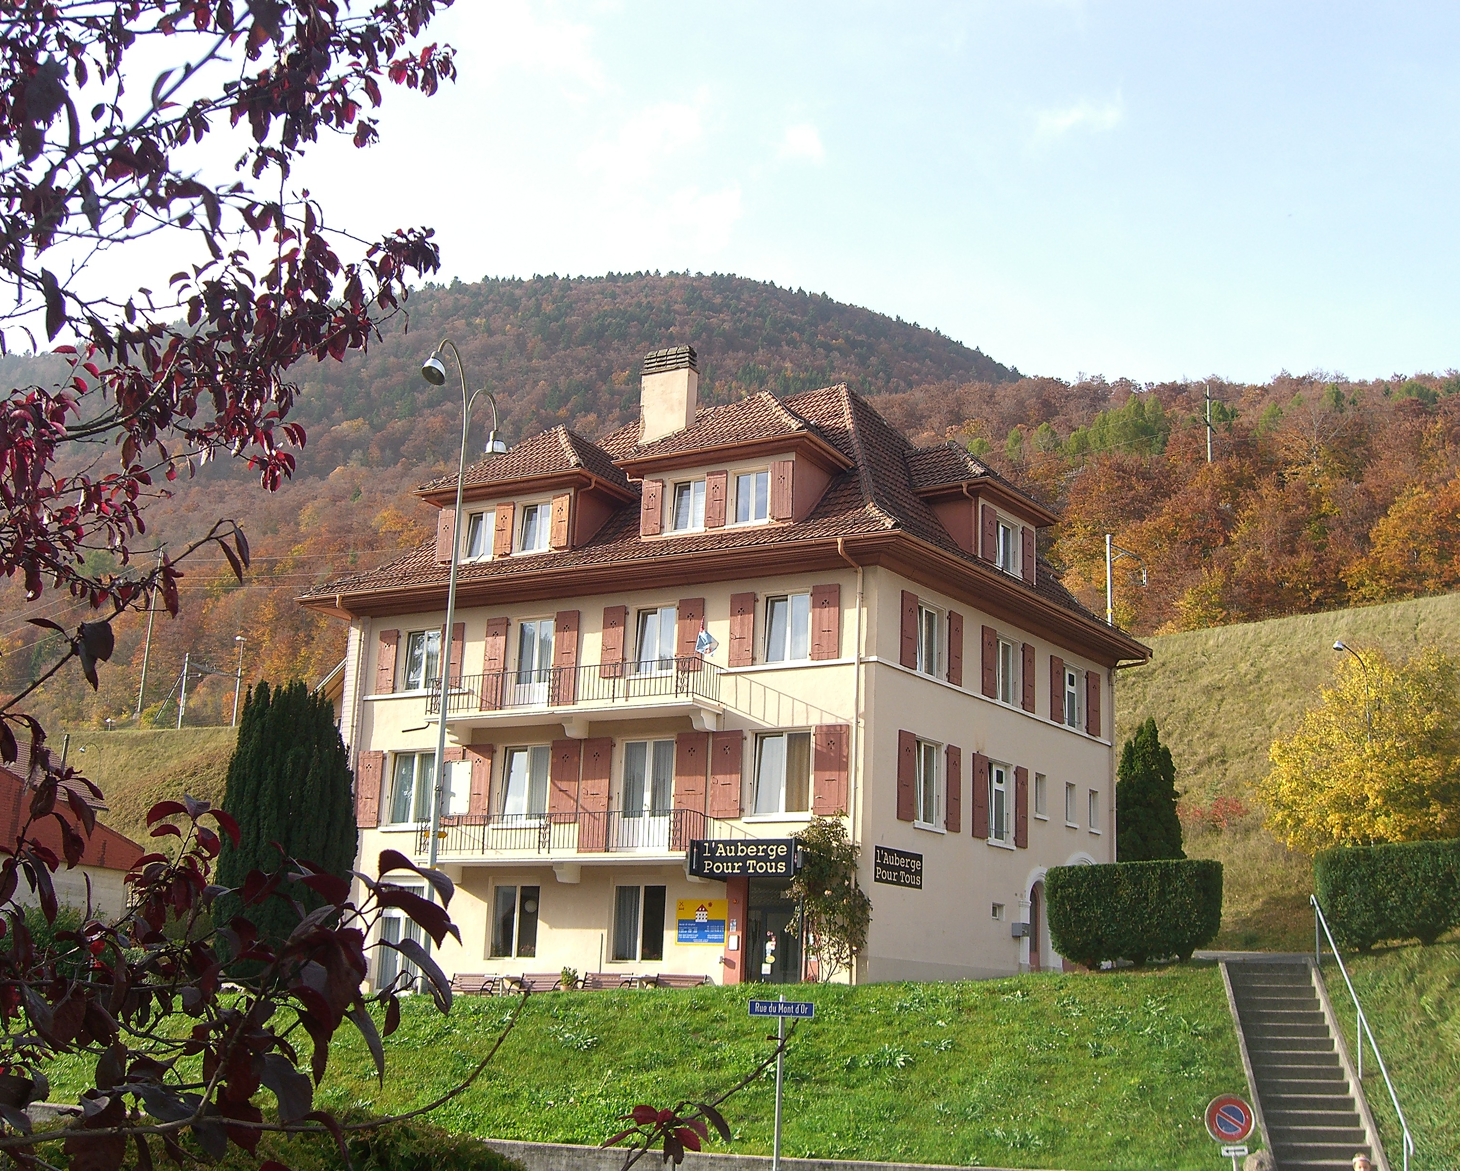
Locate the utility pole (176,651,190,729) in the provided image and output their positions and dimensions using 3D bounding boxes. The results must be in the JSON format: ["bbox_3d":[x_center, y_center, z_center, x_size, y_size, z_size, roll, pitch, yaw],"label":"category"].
[{"bbox_3d":[-52.383,10.392,164.084,0.350,8.200,0.350,-6,-15,33],"label":"utility pole"}]

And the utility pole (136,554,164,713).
[{"bbox_3d":[-60.778,4.893,180.001,0.400,17.900,0.400,-6,-15,33],"label":"utility pole"}]

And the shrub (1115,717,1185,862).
[{"bbox_3d":[11.252,6.804,45.763,2.100,6.600,2.100,-1,-13,14],"label":"shrub"}]

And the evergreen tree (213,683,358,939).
[{"bbox_3d":[-9.664,5.558,37.218,3.000,7.000,3.000,6,-13,-14],"label":"evergreen tree"}]

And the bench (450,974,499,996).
[{"bbox_3d":[-5.648,8.727,36.691,1.250,0.800,0.620,-6,-15,33],"label":"bench"}]

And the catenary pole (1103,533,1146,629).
[{"bbox_3d":[23.993,1.485,104.395,0.350,8.600,4.200,-9,-17,42],"label":"catenary pole"}]

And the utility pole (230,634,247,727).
[{"bbox_3d":[-49.079,9.656,170.950,0.900,9.400,0.700,-6,-15,33],"label":"utility pole"}]

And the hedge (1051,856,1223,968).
[{"bbox_3d":[5.757,4.663,24.400,2.450,1.450,1.100,0,-13,12],"label":"hedge"}]

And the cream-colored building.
[{"bbox_3d":[0.397,2.034,43.049,16.264,17.106,14.542,-6,-15,33],"label":"cream-colored building"}]

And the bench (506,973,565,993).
[{"bbox_3d":[-4.037,8.494,35.663,1.250,0.800,0.620,-6,-15,33],"label":"bench"}]

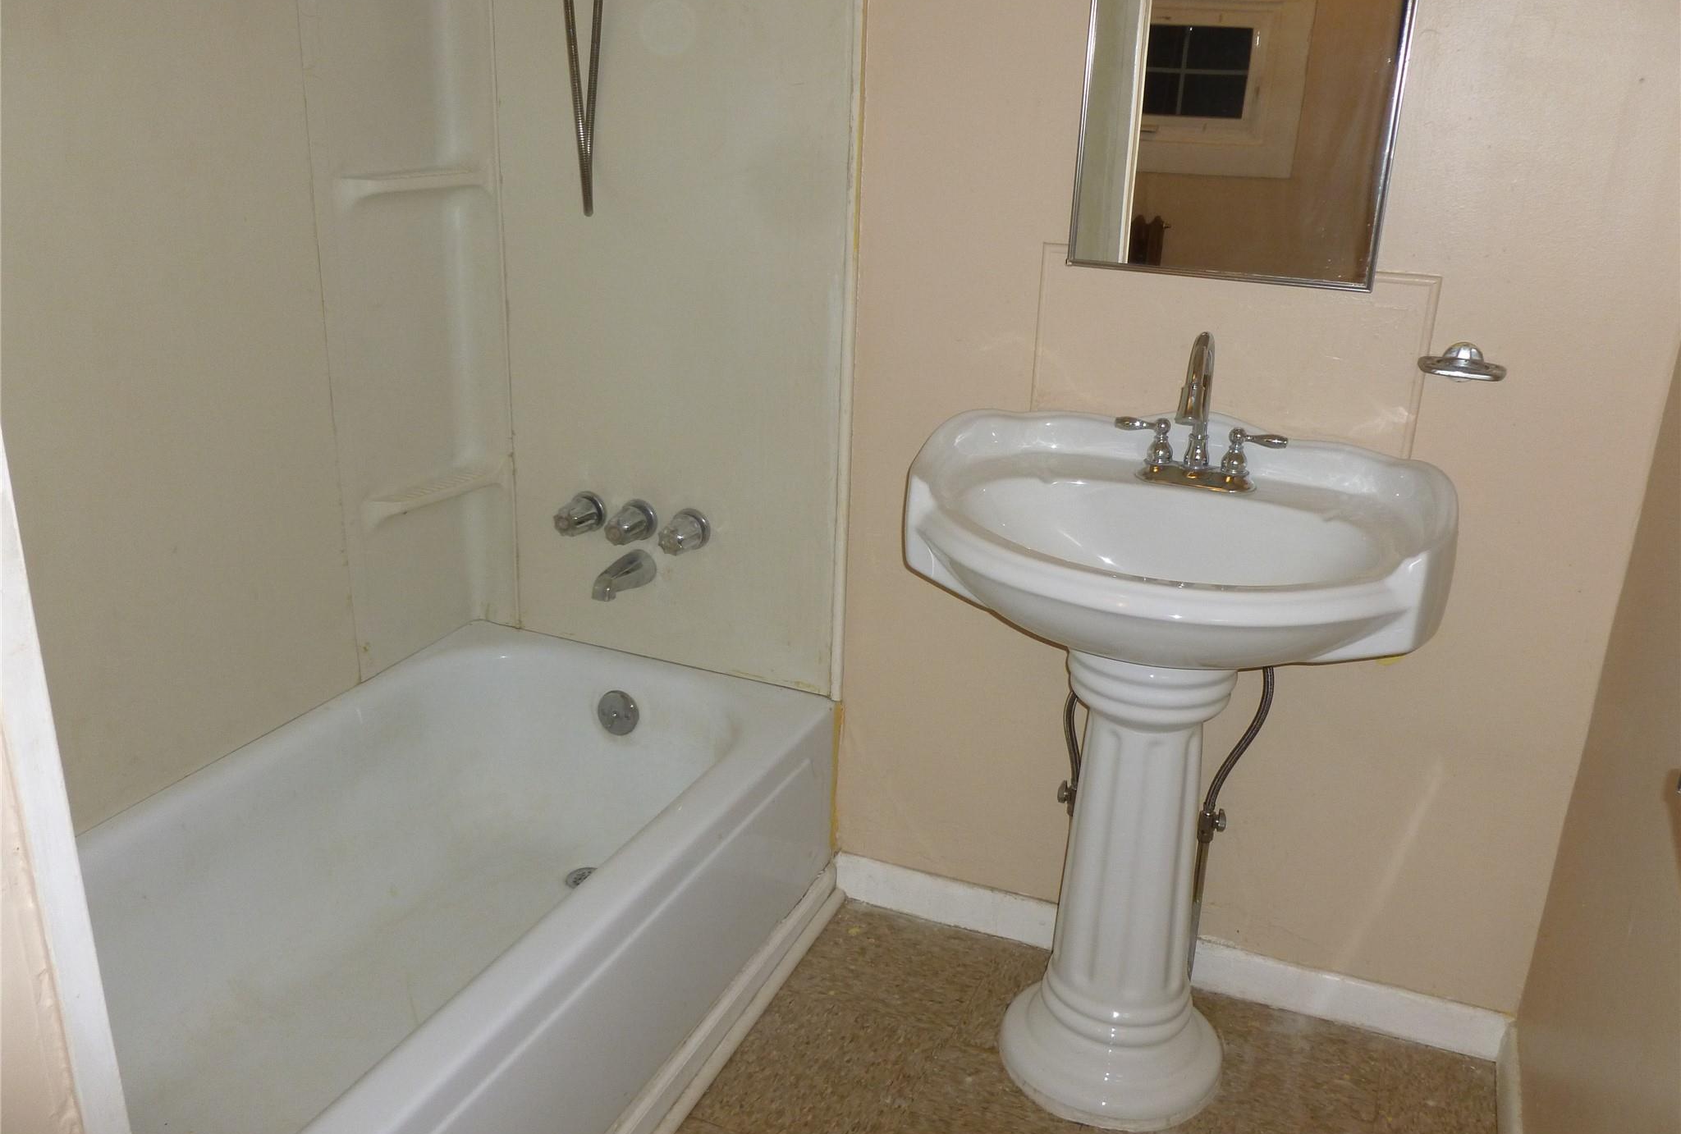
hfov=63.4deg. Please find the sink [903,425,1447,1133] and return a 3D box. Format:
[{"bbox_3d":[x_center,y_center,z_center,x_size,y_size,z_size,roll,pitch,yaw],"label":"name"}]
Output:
[{"bbox_3d":[0.401,0.303,1.825,0.656,0.933,0.582,10,20,21],"label":"sink"}]

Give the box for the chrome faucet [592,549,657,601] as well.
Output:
[{"bbox_3d":[-0.379,0.020,2.330,0.062,0.066,0.130,10,20,21],"label":"chrome faucet"}]

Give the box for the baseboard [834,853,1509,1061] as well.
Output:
[{"bbox_3d":[0.495,0.621,2.213,1.078,0.088,0.015,10,20,21],"label":"baseboard"}]

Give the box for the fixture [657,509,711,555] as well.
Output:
[{"bbox_3d":[-0.269,-0.053,2.288,0.072,0.072,0.076,10,20,21],"label":"fixture"}]

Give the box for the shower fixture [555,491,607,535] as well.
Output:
[{"bbox_3d":[-0.458,-0.088,2.361,0.072,0.072,0.076,10,20,21],"label":"shower fixture"}]

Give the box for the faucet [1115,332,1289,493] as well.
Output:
[{"bbox_3d":[0.466,-0.199,1.770,0.234,0.212,0.170,10,20,21],"label":"faucet"}]

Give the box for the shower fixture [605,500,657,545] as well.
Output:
[{"bbox_3d":[-0.362,-0.070,2.324,0.072,0.072,0.076,10,20,21],"label":"shower fixture"}]

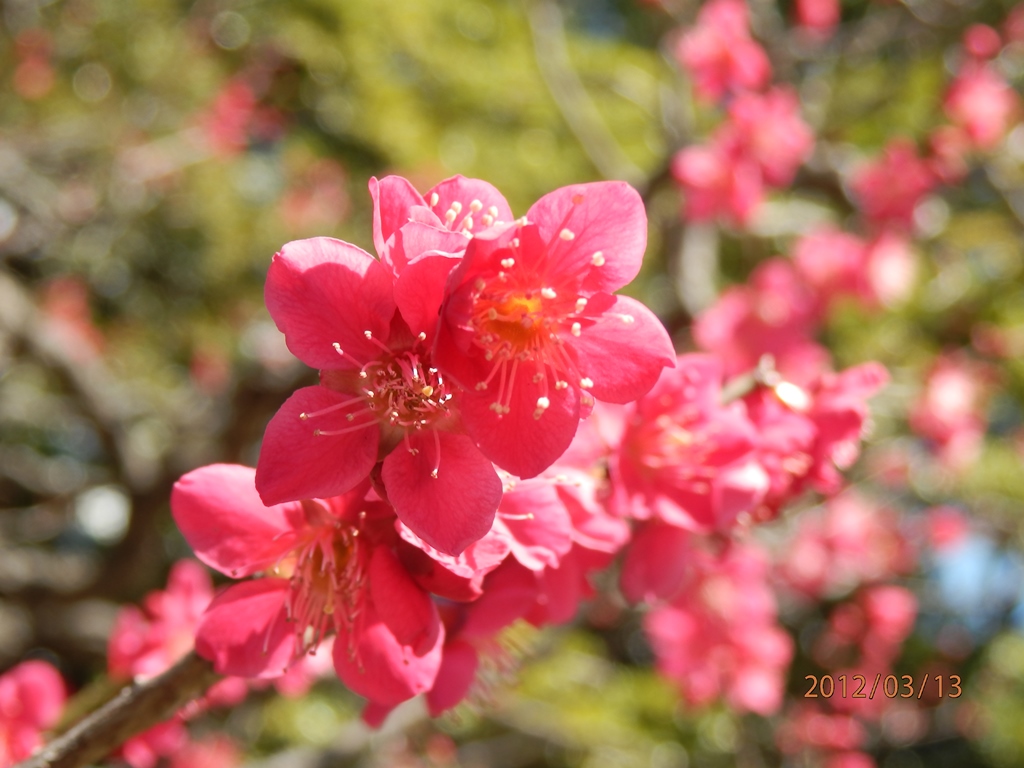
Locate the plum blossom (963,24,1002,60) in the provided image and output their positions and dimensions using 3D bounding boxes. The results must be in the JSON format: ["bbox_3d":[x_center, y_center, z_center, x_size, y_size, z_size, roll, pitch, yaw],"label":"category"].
[{"bbox_3d":[0.174,-0.126,0.720,0.012,0.011,0.012,0,0,0],"label":"plum blossom"}]

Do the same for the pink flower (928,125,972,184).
[{"bbox_3d":[0.162,-0.085,0.720,0.014,0.019,0.014,0,6,11],"label":"pink flower"}]

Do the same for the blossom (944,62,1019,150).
[{"bbox_3d":[0.142,-0.084,0.590,0.021,0.025,0.016,0,6,0],"label":"blossom"}]

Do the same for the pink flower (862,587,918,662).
[{"bbox_3d":[0.150,0.095,0.780,0.021,0.027,0.020,0,-6,11],"label":"pink flower"}]

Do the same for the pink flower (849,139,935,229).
[{"bbox_3d":[0.133,-0.069,0.680,0.026,0.027,0.020,0,11,11],"label":"pink flower"}]

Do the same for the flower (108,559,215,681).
[{"bbox_3d":[-0.057,0.038,0.320,0.018,0.019,0.015,0,-9,18],"label":"flower"}]

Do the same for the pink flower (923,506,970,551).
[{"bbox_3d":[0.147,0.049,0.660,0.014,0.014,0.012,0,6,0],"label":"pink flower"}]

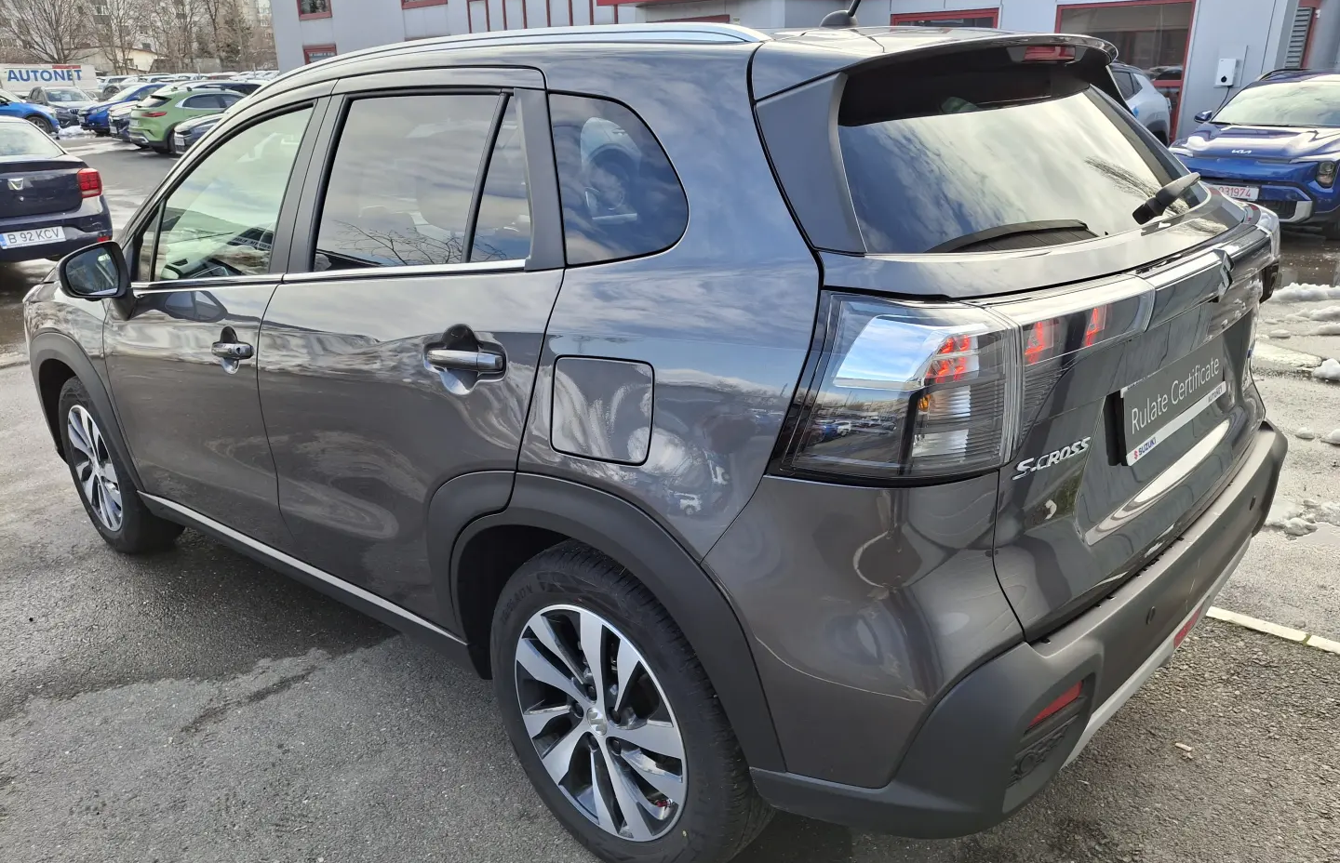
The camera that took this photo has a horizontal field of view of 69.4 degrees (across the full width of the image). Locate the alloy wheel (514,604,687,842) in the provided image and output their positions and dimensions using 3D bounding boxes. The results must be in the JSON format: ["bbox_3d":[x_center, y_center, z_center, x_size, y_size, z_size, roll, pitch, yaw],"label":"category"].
[{"bbox_3d":[-0.091,0.526,1.851,0.463,0.463,0.180,12,22,42],"label":"alloy wheel"}]

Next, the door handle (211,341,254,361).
[{"bbox_3d":[-1.101,-0.208,2.452,0.210,0.045,0.048,7,18,43],"label":"door handle"}]

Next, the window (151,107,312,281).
[{"bbox_3d":[-1.218,-0.623,2.638,0.840,0.460,0.050,12,2,42],"label":"window"}]

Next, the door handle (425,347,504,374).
[{"bbox_3d":[-0.374,-0.134,1.774,0.210,0.045,0.048,7,18,43],"label":"door handle"}]

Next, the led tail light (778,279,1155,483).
[{"bbox_3d":[0.425,-0.082,1.367,0.320,0.250,0.500,12,22,42],"label":"led tail light"}]

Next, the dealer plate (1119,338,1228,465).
[{"bbox_3d":[0.942,-0.069,1.770,0.020,0.128,0.530,0,14,44],"label":"dealer plate"}]

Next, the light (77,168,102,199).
[{"bbox_3d":[-5.159,-2.198,8.530,0.200,0.260,0.220,11,23,30],"label":"light"}]

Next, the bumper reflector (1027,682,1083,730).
[{"bbox_3d":[0.528,0.376,1.336,0.110,0.045,0.030,-11,18,-27],"label":"bumper reflector"}]

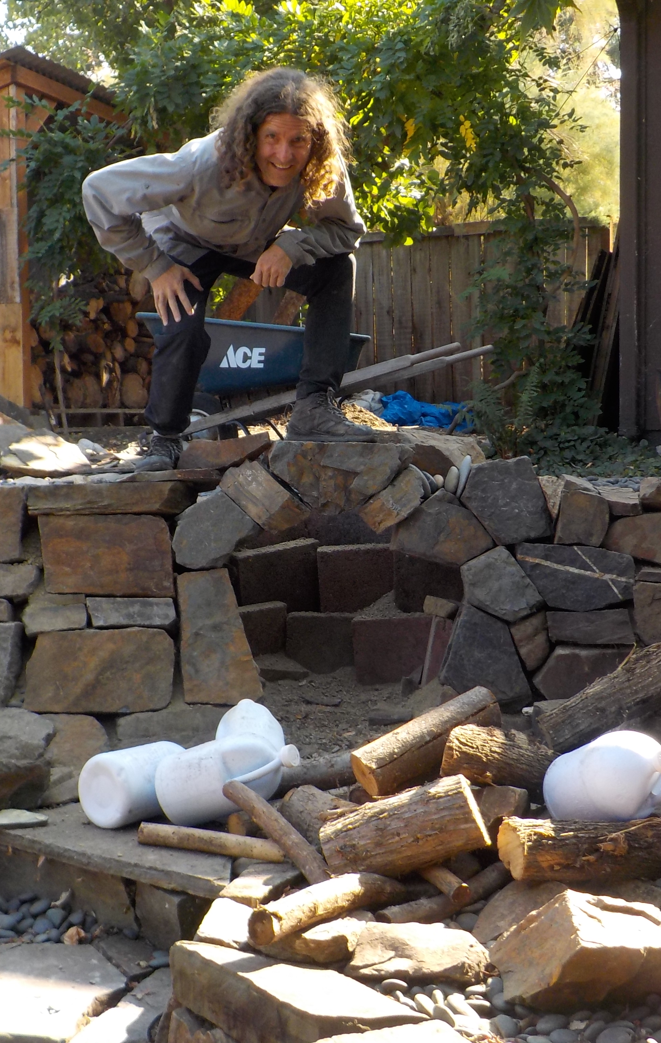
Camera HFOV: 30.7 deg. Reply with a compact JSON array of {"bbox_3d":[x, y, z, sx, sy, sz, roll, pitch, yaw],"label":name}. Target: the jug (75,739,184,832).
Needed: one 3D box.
[{"bbox_3d":[-0.384,0.553,2.588,0.150,0.150,0.290,1,4,41],"label":"jug"}]

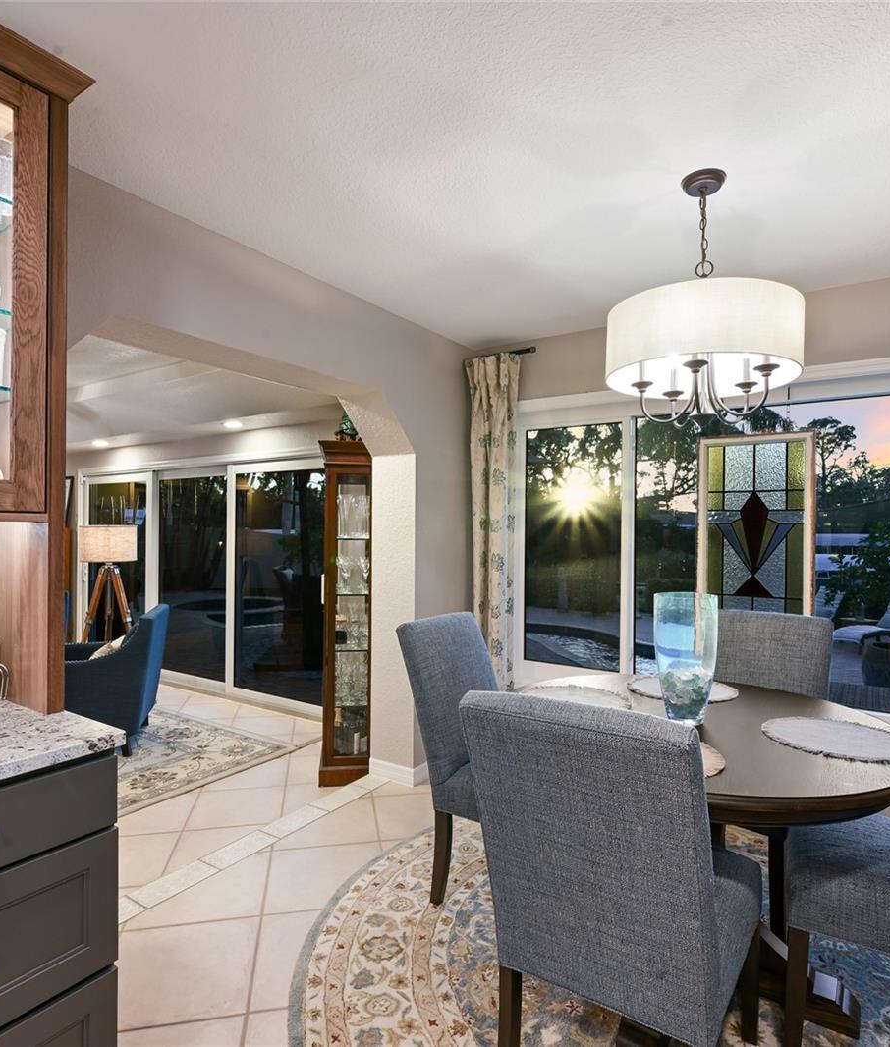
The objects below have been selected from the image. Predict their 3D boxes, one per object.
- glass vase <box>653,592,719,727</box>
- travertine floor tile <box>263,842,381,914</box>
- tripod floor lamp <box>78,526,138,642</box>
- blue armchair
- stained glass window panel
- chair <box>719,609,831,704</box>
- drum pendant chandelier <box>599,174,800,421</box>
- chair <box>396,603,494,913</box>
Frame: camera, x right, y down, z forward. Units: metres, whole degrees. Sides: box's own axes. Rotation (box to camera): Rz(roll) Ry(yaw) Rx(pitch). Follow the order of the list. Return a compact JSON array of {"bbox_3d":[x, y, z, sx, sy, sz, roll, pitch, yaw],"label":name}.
[{"bbox_3d":[0.774,0.428,1.953,0.195,0.395,0.195,0,0,35],"label":"glass vase"},{"bbox_3d":[-0.460,1.383,2.400,0.437,0.010,0.437,1,0,-11],"label":"travertine floor tile"},{"bbox_3d":[-2.626,0.692,4.747,0.640,1.360,0.600,1,0,-29],"label":"tripod floor lamp"},{"bbox_3d":[-2.185,0.961,3.803,0.780,0.820,0.700,1,0,-16],"label":"blue armchair"},{"bbox_3d":[1.417,0.114,2.812,0.484,1.031,0.035,0,0,35],"label":"stained glass window panel"},{"bbox_3d":[1.211,0.887,2.363,0.475,1.000,0.710,0,0,35],"label":"chair"},{"bbox_3d":[0.789,-0.676,1.863,0.553,0.741,0.553,0,0,35],"label":"drum pendant chandelier"},{"bbox_3d":[0.259,0.879,2.303,0.710,1.000,0.475,0,0,28],"label":"chair"}]

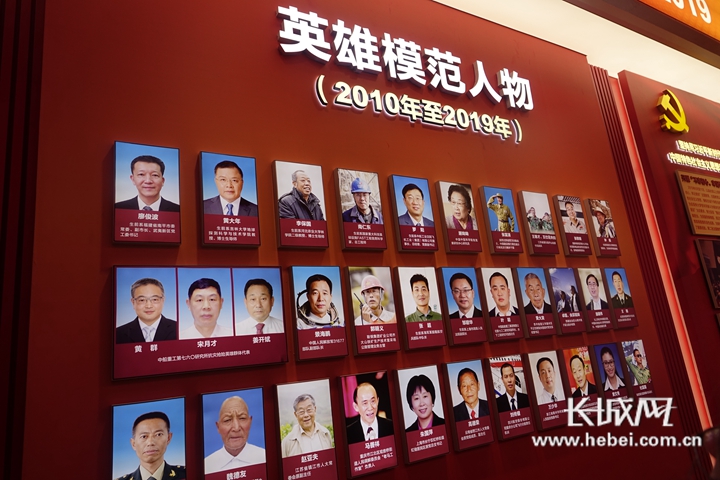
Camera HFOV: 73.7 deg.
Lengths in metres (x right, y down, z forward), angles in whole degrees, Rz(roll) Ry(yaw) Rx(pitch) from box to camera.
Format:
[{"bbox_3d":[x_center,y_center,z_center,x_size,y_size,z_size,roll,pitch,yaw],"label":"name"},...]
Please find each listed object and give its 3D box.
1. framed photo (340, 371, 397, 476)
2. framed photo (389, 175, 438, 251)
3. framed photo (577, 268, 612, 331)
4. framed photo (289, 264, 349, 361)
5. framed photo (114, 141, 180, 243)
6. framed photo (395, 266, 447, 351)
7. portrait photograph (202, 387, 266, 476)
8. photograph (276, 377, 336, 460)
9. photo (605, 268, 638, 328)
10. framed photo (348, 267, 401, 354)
[{"bbox_3d":[0.036,0.918,2.435,0.273,0.460,0.039,2,-15,-30],"label":"framed photo"},{"bbox_3d":[0.323,-0.158,2.919,0.273,0.460,0.039,2,-15,-30],"label":"framed photo"},{"bbox_3d":[1.858,0.471,3.809,0.286,0.490,0.036,2,-16,-30],"label":"framed photo"},{"bbox_3d":[-0.219,0.389,2.602,0.286,0.490,0.036,2,-16,-30],"label":"framed photo"},{"bbox_3d":[-1.204,-0.260,2.733,0.339,0.580,0.048,2,-16,-30],"label":"framed photo"},{"bbox_3d":[0.345,0.387,2.772,0.273,0.460,0.039,2,-15,-30],"label":"framed photo"},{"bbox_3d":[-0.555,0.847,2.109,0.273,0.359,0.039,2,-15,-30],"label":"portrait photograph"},{"bbox_3d":[-0.327,1.053,2.856,0.339,0.400,0.048,2,-16,-30],"label":"photograph"},{"bbox_3d":[2.154,0.482,3.981,0.286,0.490,0.036,2,-16,-30],"label":"photo"},{"bbox_3d":[0.091,0.474,3.277,0.339,0.580,0.048,2,-16,-30],"label":"framed photo"}]

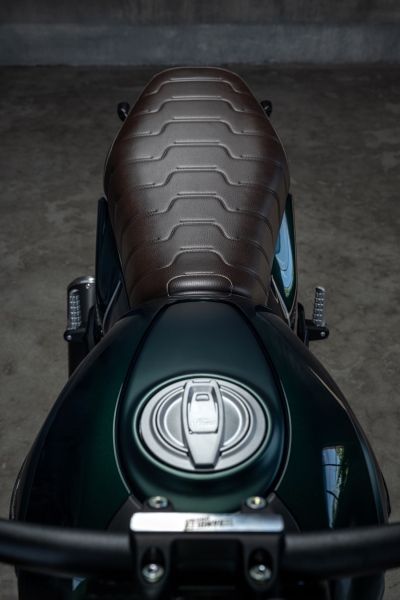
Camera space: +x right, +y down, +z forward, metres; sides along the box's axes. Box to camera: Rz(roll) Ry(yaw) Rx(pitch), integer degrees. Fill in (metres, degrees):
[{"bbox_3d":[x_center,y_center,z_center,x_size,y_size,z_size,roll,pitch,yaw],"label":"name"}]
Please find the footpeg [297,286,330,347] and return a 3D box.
[{"bbox_3d":[0.216,0.033,1.360,0.066,0.100,0.085,0,43,0],"label":"footpeg"}]

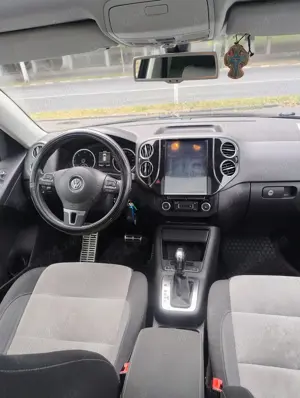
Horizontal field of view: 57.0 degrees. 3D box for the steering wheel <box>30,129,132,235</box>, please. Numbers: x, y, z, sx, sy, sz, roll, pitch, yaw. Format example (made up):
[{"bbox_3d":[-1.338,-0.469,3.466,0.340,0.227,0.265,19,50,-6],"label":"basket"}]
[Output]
[{"bbox_3d":[-0.246,-0.060,1.008,0.380,0.380,0.110,3,1,8],"label":"steering wheel"}]

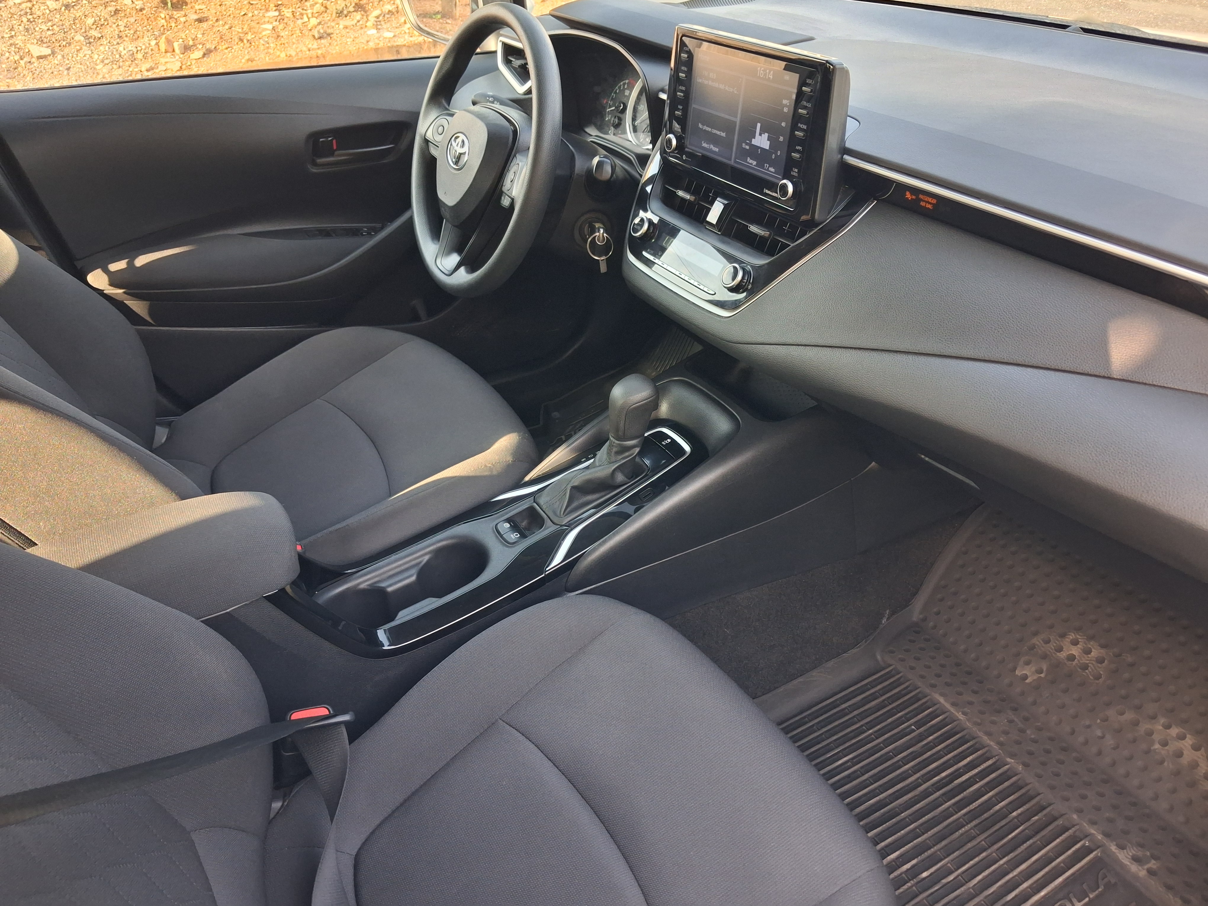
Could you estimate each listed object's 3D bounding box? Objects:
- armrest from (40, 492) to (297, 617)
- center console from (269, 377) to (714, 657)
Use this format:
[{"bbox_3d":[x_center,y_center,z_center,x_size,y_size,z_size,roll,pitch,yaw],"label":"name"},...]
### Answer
[{"bbox_3d":[-0.425,0.107,0.856,0.270,0.064,0.145,-18,37,-26],"label":"armrest"},{"bbox_3d":[-0.115,0.049,1.048,0.525,0.171,0.180,-22,38,-24],"label":"center console"}]

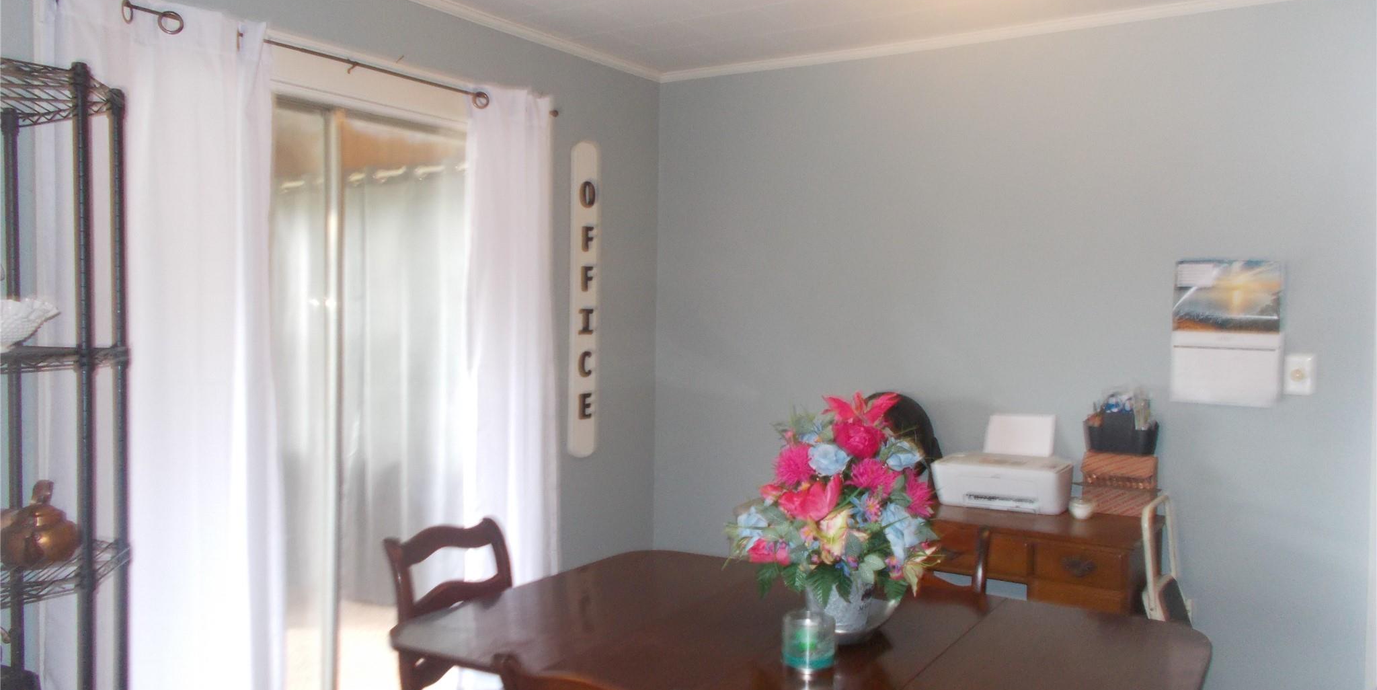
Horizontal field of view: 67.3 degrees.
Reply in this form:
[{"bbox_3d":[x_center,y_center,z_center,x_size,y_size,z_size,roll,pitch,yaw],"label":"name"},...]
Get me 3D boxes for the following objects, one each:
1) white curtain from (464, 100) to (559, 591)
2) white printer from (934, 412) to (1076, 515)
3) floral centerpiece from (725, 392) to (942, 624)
[{"bbox_3d":[-0.614,0.177,3.568,0.110,2.100,0.470,2,3,31],"label":"white curtain"},{"bbox_3d":[1.099,0.394,3.579,0.430,0.300,0.300,2,3,31],"label":"white printer"},{"bbox_3d":[0.329,0.371,2.290,0.460,0.530,0.440,1,2,0],"label":"floral centerpiece"}]

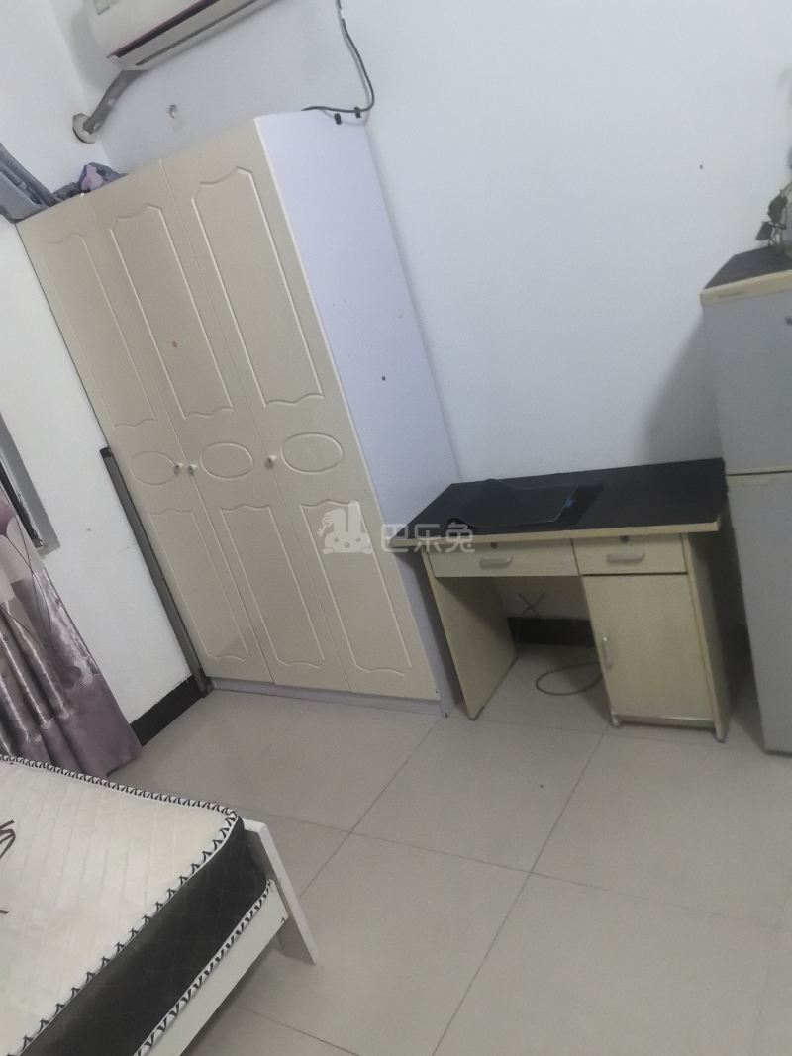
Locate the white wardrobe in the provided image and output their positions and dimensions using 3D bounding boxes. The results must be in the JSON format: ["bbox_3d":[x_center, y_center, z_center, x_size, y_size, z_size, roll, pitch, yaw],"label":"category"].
[{"bbox_3d":[-0.464,-0.315,3.150,1.203,2.021,0.532,-2,24,35],"label":"white wardrobe"}]

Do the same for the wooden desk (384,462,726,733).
[{"bbox_3d":[0.624,0.232,2.744,1.026,0.709,0.477,-4,23,33],"label":"wooden desk"}]

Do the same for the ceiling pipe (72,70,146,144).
[{"bbox_3d":[-1.079,-1.613,3.123,0.365,0.188,0.112,-3,24,35],"label":"ceiling pipe"}]

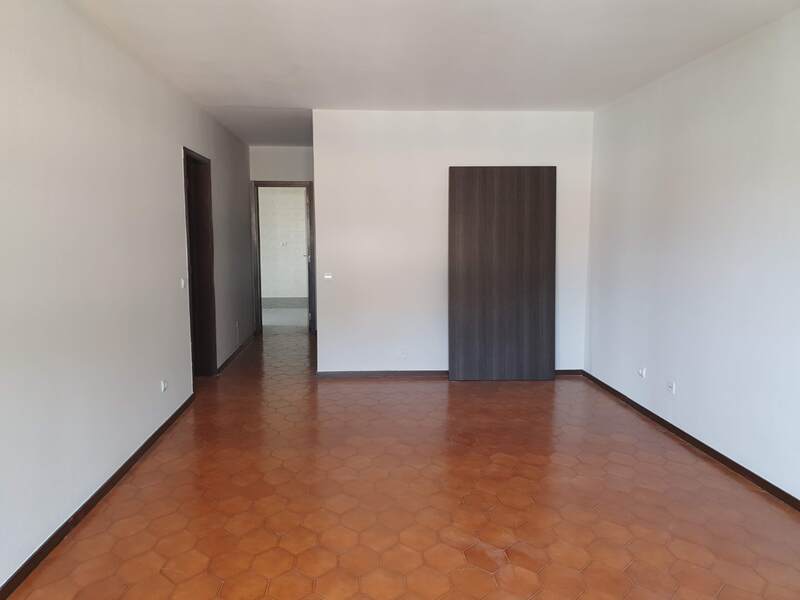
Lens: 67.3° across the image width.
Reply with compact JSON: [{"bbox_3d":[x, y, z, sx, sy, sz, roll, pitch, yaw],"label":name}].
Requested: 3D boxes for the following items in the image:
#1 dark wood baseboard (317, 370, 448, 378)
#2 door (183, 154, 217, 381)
[{"bbox_3d":[-0.163,0.739,5.959,1.310,0.055,0.018,0,7,-2],"label":"dark wood baseboard"},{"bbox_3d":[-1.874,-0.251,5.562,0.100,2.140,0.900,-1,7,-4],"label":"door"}]

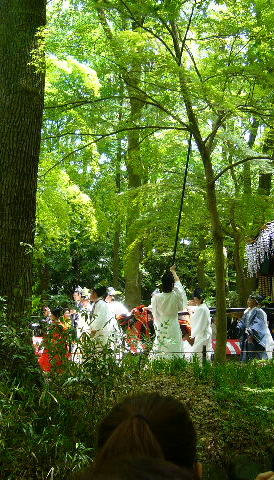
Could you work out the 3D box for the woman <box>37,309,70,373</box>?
[{"bbox_3d":[-1.574,1.876,12.200,0.450,1.280,0.500,0,-9,6],"label":"woman"}]

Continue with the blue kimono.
[{"bbox_3d":[2.676,2.173,14.800,0.680,1.300,0.600,2,-4,-22],"label":"blue kimono"}]

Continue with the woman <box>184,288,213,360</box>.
[{"bbox_3d":[1.372,1.898,14.200,0.600,1.680,0.520,-1,-4,17],"label":"woman"}]

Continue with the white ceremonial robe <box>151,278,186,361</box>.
[{"bbox_3d":[0.638,1.590,12.700,0.680,1.560,0.500,2,-9,-8],"label":"white ceremonial robe"}]

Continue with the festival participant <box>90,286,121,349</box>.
[{"bbox_3d":[-0.652,1.765,13.400,0.650,1.600,0.550,-1,-9,12],"label":"festival participant"}]

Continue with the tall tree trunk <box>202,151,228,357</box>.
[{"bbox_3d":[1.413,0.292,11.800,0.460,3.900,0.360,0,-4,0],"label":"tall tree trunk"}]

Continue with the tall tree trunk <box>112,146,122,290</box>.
[{"bbox_3d":[-0.855,-0.396,27.000,0.360,9.800,0.360,1,-9,0],"label":"tall tree trunk"}]

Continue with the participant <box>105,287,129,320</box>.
[{"bbox_3d":[-0.465,1.834,14.000,0.500,1.650,0.550,8,-11,-39],"label":"participant"}]

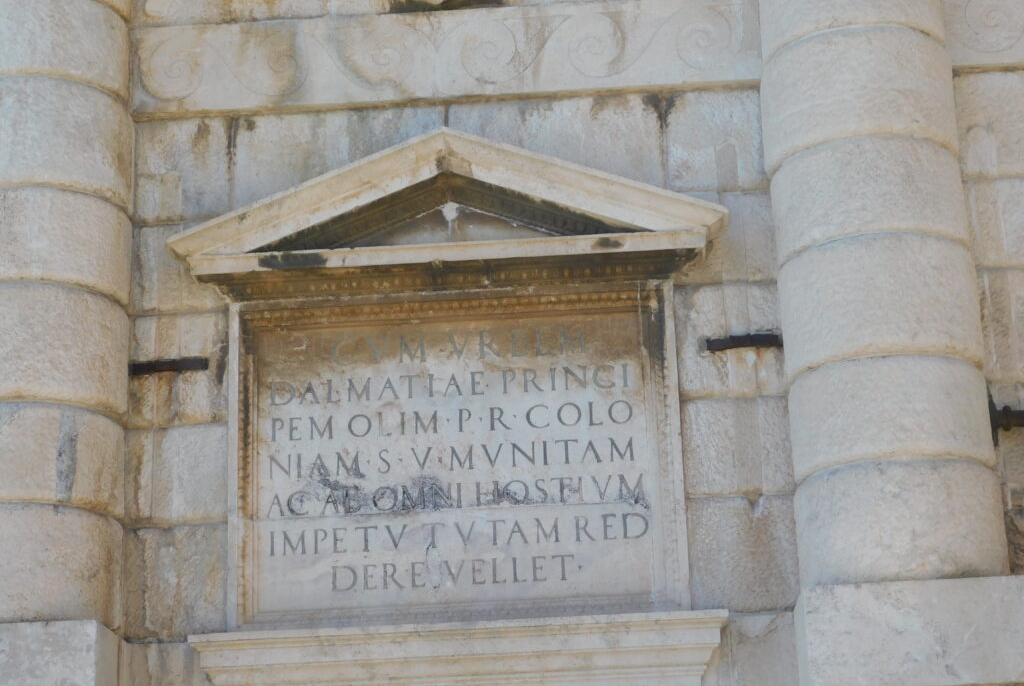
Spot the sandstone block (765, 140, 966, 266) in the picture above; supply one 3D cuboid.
[{"bbox_3d":[1.893,-0.766,10.298,1.010,0.550,0.560,-3,-16,2],"label":"sandstone block"}]

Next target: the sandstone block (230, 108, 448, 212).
[{"bbox_3d":[-0.892,-0.918,10.284,1.122,0.606,0.330,-3,-17,2],"label":"sandstone block"}]

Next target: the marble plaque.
[{"bbox_3d":[-0.297,0.587,10.253,2.375,1.750,0.160,-3,-16,2],"label":"marble plaque"}]

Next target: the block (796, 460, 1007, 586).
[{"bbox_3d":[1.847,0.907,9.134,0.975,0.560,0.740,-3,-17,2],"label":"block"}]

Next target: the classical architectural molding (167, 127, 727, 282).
[{"bbox_3d":[-0.345,-0.723,10.473,2.945,0.790,0.410,-3,-16,2],"label":"classical architectural molding"}]

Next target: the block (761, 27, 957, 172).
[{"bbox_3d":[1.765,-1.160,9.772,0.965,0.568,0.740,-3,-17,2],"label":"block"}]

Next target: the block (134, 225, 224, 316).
[{"bbox_3d":[-1.700,-0.356,10.146,0.527,0.488,0.310,-3,-17,2],"label":"block"}]

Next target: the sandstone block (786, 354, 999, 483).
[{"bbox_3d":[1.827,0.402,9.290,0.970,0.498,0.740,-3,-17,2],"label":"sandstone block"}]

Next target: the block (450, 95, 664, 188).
[{"bbox_3d":[0.257,-1.034,10.846,1.175,0.610,0.300,-3,-16,2],"label":"block"}]

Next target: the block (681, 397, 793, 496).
[{"bbox_3d":[1.186,0.582,10.325,0.540,0.530,0.300,-3,-16,2],"label":"block"}]

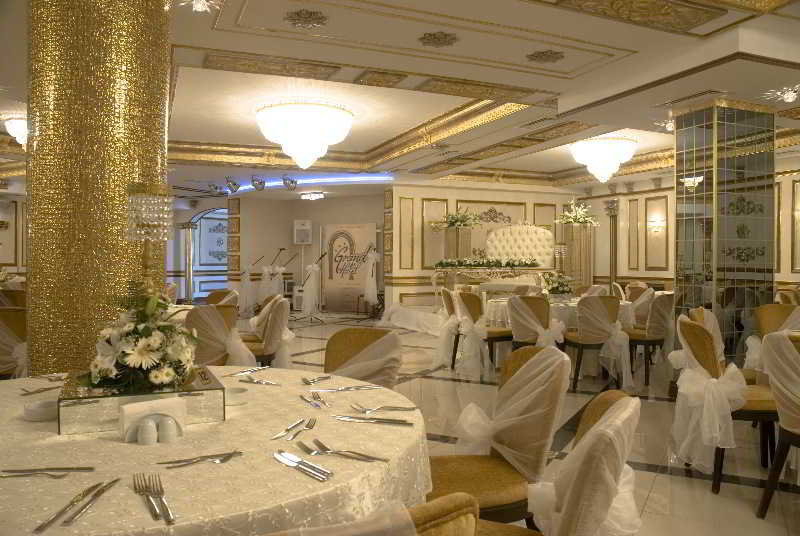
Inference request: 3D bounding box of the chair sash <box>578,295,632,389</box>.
[{"bbox_3d":[1.900,0.695,5.520,0.500,0.840,0.250,0,0,-8],"label":"chair sash"}]

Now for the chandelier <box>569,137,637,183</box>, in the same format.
[{"bbox_3d":[2.596,-1.357,7.681,0.870,0.550,0.870,-1,1,-24],"label":"chandelier"}]

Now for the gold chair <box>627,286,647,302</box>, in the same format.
[{"bbox_3d":[3.020,0.700,7.908,0.580,0.910,0.480,0,1,-30],"label":"gold chair"}]

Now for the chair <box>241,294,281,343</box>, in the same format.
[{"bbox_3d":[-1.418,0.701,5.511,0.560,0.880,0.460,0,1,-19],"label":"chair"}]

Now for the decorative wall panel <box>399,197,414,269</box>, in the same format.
[{"bbox_3d":[0.113,-0.642,10.842,0.300,1.300,0.040,-1,1,-24],"label":"decorative wall panel"}]

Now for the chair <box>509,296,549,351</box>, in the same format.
[{"bbox_3d":[1.330,0.720,6.008,0.480,0.910,0.580,0,1,20],"label":"chair"}]

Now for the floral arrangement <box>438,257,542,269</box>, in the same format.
[{"bbox_3d":[1.580,-0.107,10.600,2.150,0.210,0.270,0,0,-23],"label":"floral arrangement"}]

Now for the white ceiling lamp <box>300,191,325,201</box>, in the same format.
[{"bbox_3d":[-1.749,-1.431,11.980,0.480,0.170,0.480,0,1,0],"label":"white ceiling lamp"}]

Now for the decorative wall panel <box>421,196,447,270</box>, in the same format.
[{"bbox_3d":[0.726,-0.706,12.293,0.600,1.420,0.050,0,1,-24],"label":"decorative wall panel"}]

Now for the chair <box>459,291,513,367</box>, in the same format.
[{"bbox_3d":[0.920,0.685,6.420,0.550,0.880,0.470,0,0,-30],"label":"chair"}]

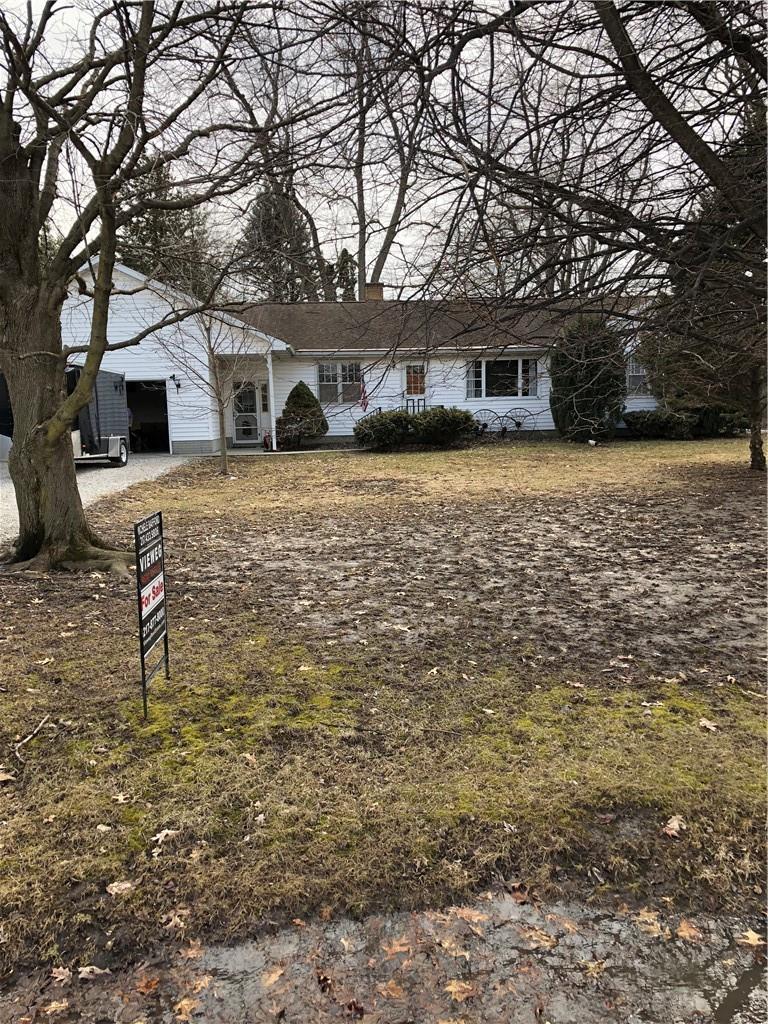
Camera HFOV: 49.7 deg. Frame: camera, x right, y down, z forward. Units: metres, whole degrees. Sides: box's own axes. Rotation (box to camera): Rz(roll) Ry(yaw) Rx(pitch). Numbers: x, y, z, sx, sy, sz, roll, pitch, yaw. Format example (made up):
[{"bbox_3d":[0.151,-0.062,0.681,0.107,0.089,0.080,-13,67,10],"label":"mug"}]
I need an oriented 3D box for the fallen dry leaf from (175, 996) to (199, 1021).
[{"bbox_3d":[-0.535,1.337,2.229,0.059,0.015,0.075,-1,8,0],"label":"fallen dry leaf"}]

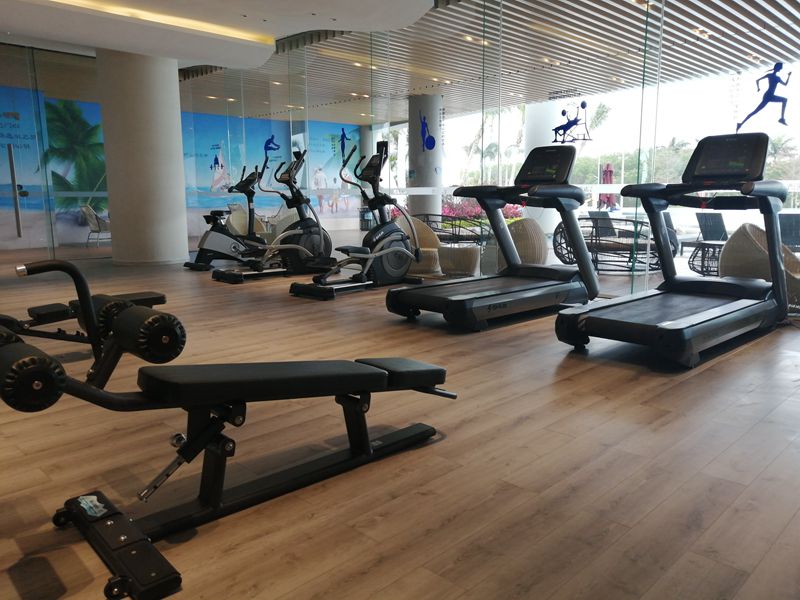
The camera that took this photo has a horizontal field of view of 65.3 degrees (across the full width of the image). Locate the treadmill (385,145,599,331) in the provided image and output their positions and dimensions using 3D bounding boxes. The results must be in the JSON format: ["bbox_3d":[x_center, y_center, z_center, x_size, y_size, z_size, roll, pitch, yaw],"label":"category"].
[{"bbox_3d":[0.951,-0.634,5.695,2.068,1.530,0.940,-9,13,-43],"label":"treadmill"}]

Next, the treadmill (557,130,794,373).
[{"bbox_3d":[2.126,-0.460,4.579,2.068,1.530,0.940,-9,13,-44],"label":"treadmill"}]

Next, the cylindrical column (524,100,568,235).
[{"bbox_3d":[3.888,-3.435,16.728,1.000,3.500,1.000,2,9,13],"label":"cylindrical column"}]

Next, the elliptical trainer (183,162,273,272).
[{"bbox_3d":[-2.704,-1.292,9.758,1.150,1.570,0.560,-9,12,-42],"label":"elliptical trainer"}]

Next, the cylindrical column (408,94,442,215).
[{"bbox_3d":[0.651,-3.297,15.864,0.840,3.540,0.840,0,9,2],"label":"cylindrical column"}]

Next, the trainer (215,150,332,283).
[{"bbox_3d":[-1.656,-1.171,8.603,1.700,1.690,0.700,-8,12,-40],"label":"trainer"}]

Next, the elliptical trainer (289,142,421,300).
[{"bbox_3d":[-0.439,-0.977,7.359,0.700,1.690,1.690,8,12,40],"label":"elliptical trainer"}]

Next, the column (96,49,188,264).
[{"bbox_3d":[-4.332,-2.361,10.629,1.240,3.420,1.240,-4,10,-21],"label":"column"}]

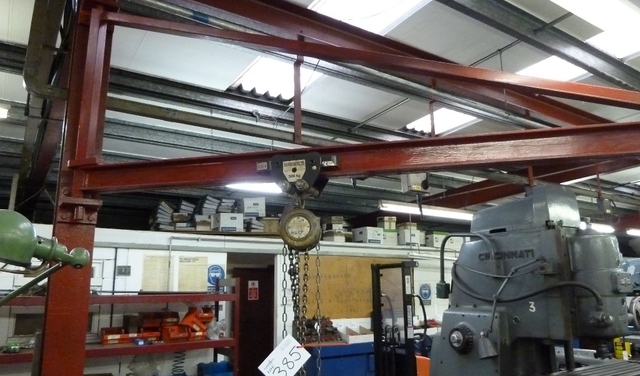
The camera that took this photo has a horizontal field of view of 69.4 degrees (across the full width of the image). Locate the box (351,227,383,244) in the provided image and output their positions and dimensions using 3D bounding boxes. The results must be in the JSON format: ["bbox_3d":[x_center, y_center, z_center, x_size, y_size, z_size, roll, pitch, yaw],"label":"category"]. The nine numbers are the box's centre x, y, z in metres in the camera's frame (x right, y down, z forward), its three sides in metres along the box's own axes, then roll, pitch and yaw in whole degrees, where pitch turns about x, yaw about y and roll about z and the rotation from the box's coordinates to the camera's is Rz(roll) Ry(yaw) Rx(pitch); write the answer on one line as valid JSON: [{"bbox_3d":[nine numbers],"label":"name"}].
[{"bbox_3d":[0.907,0.902,8.501,0.380,0.290,0.355,8,-15,-33],"label":"box"}]

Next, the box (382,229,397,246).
[{"bbox_3d":[1.200,0.952,8.691,0.380,0.290,0.355,8,-15,-33],"label":"box"}]

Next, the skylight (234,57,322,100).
[{"bbox_3d":[-0.462,-1.072,4.777,0.750,0.060,0.900,8,-15,-33],"label":"skylight"}]

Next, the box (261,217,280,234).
[{"bbox_3d":[-0.852,0.648,7.643,0.290,0.228,0.250,8,-15,-33],"label":"box"}]

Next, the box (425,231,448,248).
[{"bbox_3d":[2.276,1.052,9.187,0.380,0.293,0.355,8,-15,-33],"label":"box"}]

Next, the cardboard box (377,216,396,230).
[{"bbox_3d":[1.247,0.684,8.723,0.290,0.232,0.250,8,-15,-33],"label":"cardboard box"}]

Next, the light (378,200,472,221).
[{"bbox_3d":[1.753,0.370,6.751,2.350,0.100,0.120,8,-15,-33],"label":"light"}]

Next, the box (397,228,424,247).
[{"bbox_3d":[1.647,0.982,8.832,0.380,0.293,0.355,8,-15,-33],"label":"box"}]

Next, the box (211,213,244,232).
[{"bbox_3d":[-1.480,0.579,7.416,0.380,0.288,0.355,8,-15,-33],"label":"box"}]

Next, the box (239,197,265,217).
[{"bbox_3d":[-1.159,0.355,7.690,0.380,0.289,0.355,8,-15,-33],"label":"box"}]

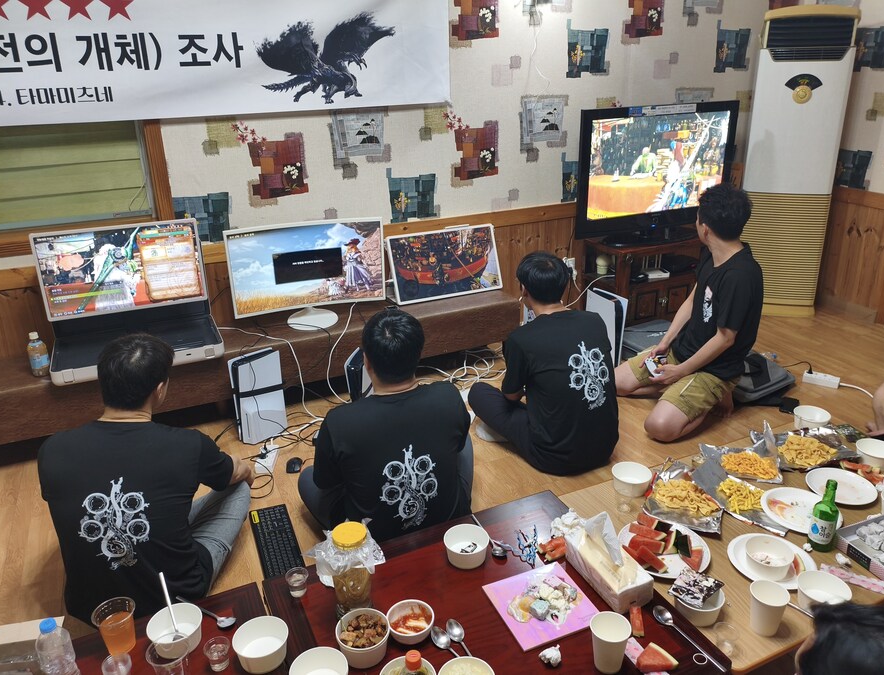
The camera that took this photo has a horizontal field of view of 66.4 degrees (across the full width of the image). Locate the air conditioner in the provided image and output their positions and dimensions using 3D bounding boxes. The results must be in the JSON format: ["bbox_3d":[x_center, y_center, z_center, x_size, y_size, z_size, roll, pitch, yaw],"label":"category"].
[{"bbox_3d":[2.269,-1.079,4.385,0.520,1.830,0.320,9,23,27],"label":"air conditioner"}]

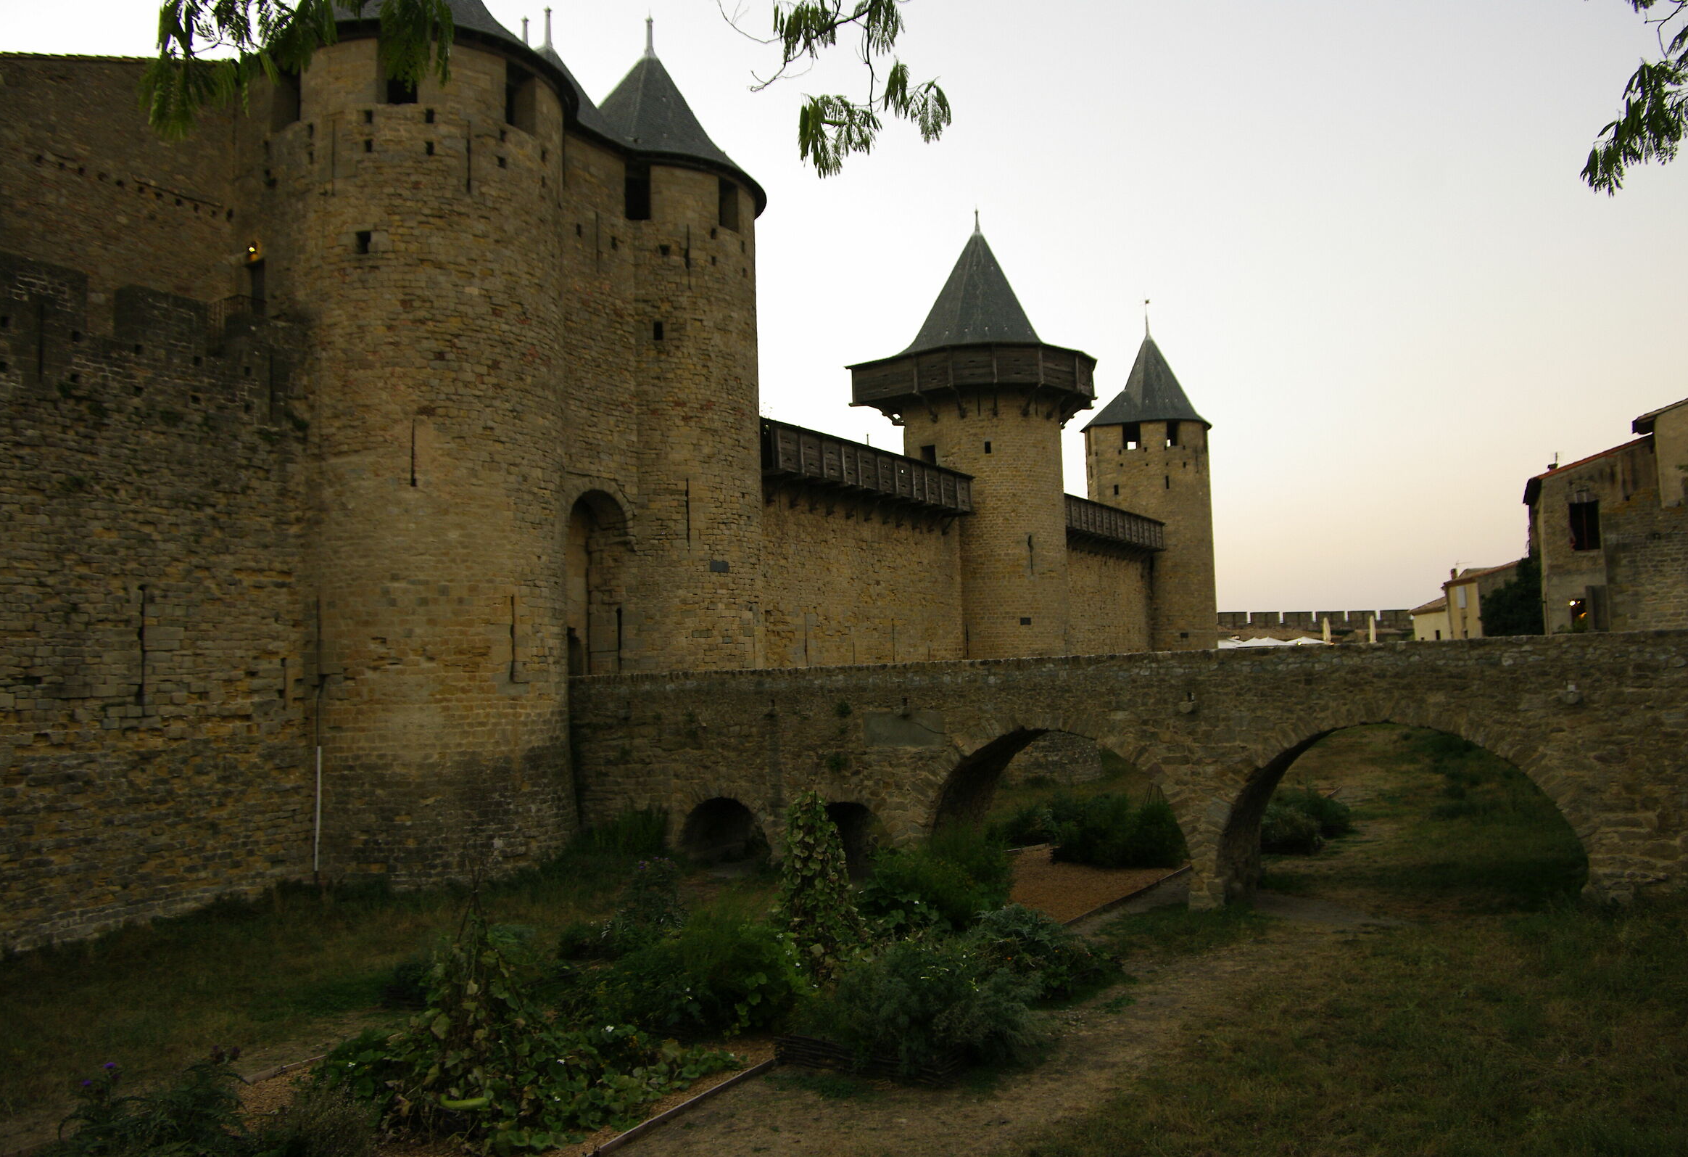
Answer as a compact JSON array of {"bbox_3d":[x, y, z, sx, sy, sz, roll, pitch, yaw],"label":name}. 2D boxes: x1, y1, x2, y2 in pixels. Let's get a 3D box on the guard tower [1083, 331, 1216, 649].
[{"bbox_3d":[20.087,-4.493,75.889,8.300,23.561,8.300,-4,-4,31],"label":"guard tower"}]

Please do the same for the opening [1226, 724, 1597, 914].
[{"bbox_3d":[10.902,4.507,22.848,6.406,3.496,2.700,-4,-4,34],"label":"opening"}]

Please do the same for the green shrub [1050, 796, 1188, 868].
[{"bbox_3d":[6.963,6.276,29.420,3.519,1.632,2.639,-2,-4,13],"label":"green shrub"}]

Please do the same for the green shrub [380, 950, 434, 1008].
[{"bbox_3d":[-5.984,5.446,15.993,0.800,0.780,0.800,-2,-4,0],"label":"green shrub"}]

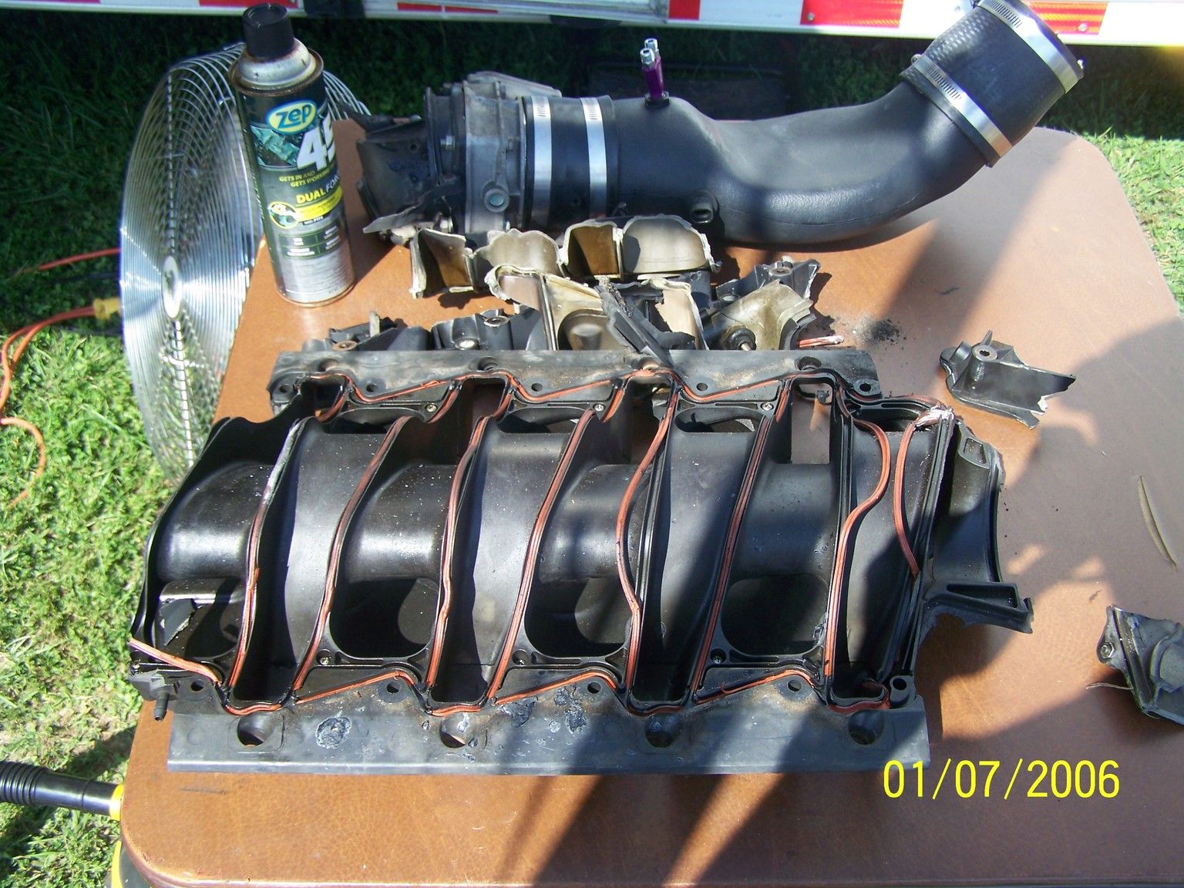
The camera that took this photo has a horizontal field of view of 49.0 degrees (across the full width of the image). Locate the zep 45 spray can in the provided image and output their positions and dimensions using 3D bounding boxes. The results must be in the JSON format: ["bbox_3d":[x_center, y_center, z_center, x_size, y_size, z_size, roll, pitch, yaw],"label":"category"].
[{"bbox_3d":[-0.234,-0.221,1.022,0.069,0.252,0.069,0,49,0],"label":"zep 45 spray can"}]

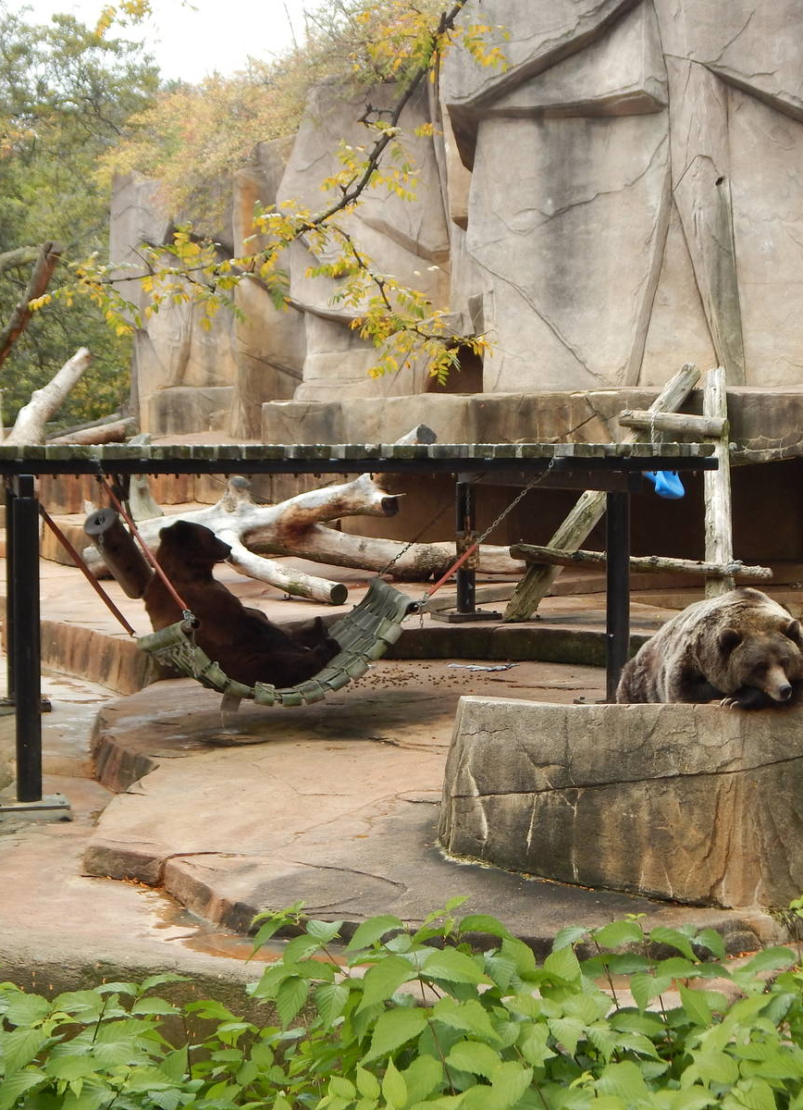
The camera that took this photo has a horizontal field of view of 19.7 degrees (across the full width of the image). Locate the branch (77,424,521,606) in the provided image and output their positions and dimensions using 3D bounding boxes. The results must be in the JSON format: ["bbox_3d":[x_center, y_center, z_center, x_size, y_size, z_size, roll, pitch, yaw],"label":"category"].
[{"bbox_3d":[-0.852,-0.312,18.600,3.500,1.400,1.900,0,3,-6],"label":"branch"}]

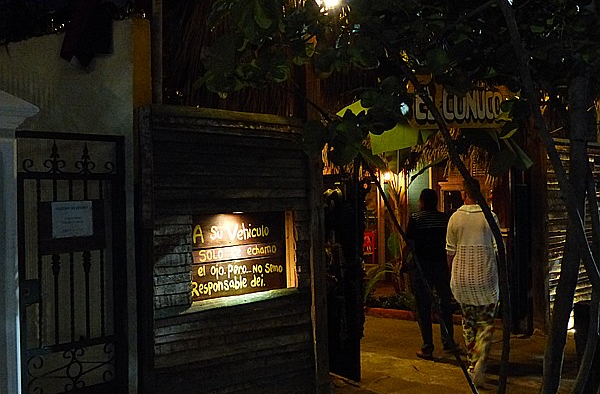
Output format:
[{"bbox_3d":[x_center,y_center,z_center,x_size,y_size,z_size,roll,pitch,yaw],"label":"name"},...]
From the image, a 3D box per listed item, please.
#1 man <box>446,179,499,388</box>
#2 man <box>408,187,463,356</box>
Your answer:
[{"bbox_3d":[1.485,0.720,6.220,0.510,1.740,0.520,-1,0,14],"label":"man"},{"bbox_3d":[1.335,0.760,7.300,0.540,1.690,0.430,-1,0,8],"label":"man"}]

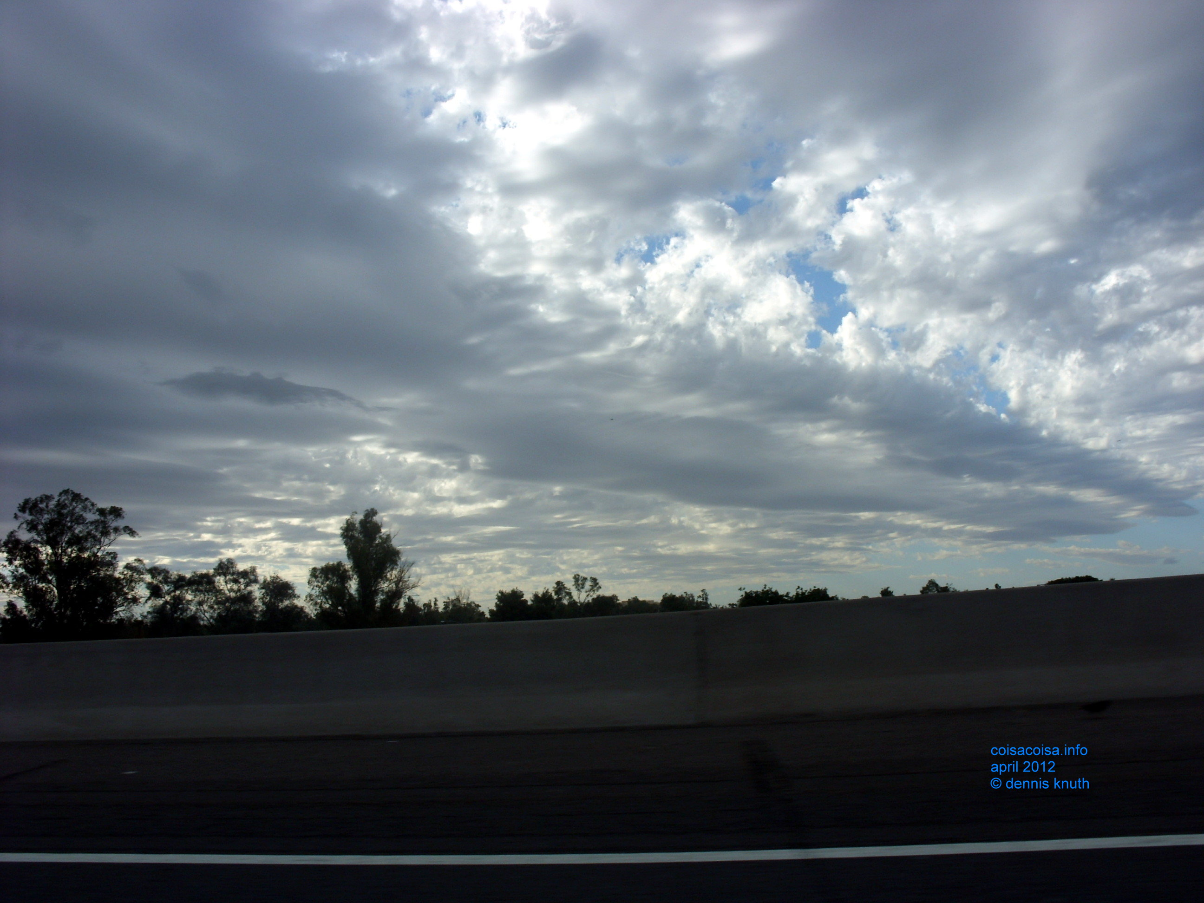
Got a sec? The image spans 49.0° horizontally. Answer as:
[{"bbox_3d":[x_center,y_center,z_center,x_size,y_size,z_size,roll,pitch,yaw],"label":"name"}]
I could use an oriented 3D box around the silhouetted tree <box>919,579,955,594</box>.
[{"bbox_3d":[39.271,17.154,155.000,4.302,4.412,4.087,-3,-7,0],"label":"silhouetted tree"}]

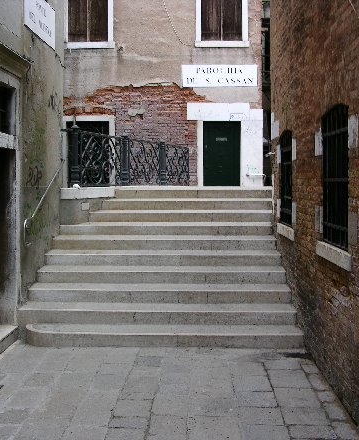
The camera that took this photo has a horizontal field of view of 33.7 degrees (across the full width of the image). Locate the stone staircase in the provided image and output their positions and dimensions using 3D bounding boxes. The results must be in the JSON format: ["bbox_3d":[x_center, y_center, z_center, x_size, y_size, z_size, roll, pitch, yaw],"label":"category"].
[{"bbox_3d":[-0.211,0.399,7.803,2.979,1.584,3.630,0,3,1],"label":"stone staircase"}]

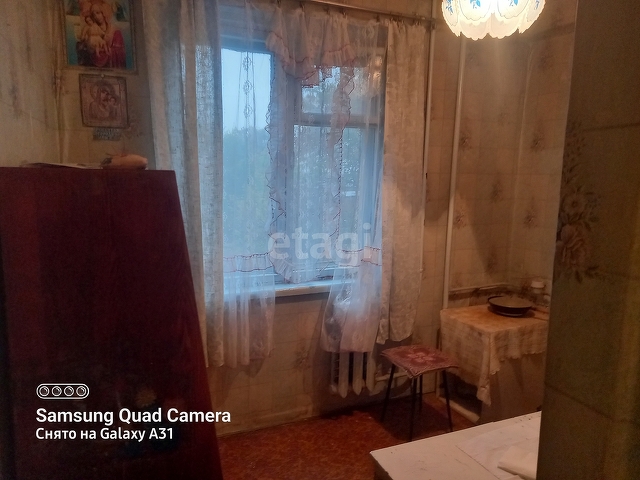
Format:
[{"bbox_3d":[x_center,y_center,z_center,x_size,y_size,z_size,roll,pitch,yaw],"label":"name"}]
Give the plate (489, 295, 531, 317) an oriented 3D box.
[{"bbox_3d":[1.284,0.448,3.133,0.278,0.066,0.278,1,8,0],"label":"plate"}]

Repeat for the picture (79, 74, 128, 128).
[{"bbox_3d":[-0.995,-0.637,2.138,0.194,0.232,0.018,-3,9,-23],"label":"picture"}]

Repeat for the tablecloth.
[{"bbox_3d":[1.161,0.715,3.036,0.560,0.440,0.460,-3,9,-23],"label":"tablecloth"}]

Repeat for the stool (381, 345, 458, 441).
[{"bbox_3d":[0.577,0.904,2.708,0.315,0.430,0.315,-3,9,-23],"label":"stool"}]

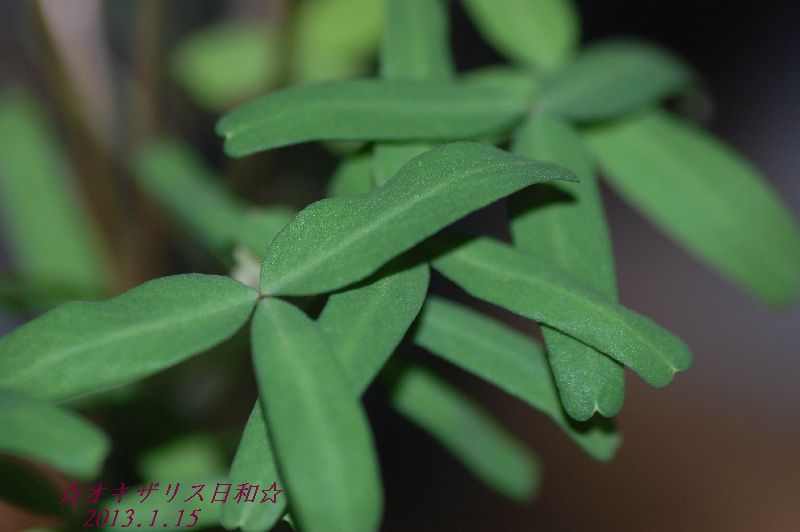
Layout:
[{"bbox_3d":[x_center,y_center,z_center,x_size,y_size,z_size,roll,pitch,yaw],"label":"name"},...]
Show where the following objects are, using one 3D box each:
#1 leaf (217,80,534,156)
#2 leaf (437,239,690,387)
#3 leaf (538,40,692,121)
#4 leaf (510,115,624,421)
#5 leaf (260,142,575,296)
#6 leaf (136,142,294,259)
[{"bbox_3d":[-0.002,-0.017,0.348,0.037,0.004,0.009,-4,41,-14],"label":"leaf"},{"bbox_3d":[0.017,0.005,0.338,0.032,0.004,0.009,25,46,14],"label":"leaf"},{"bbox_3d":[0.027,-0.023,0.366,0.009,0.004,0.029,29,29,30],"label":"leaf"},{"bbox_3d":[0.019,0.000,0.344,0.011,0.004,0.037,-7,66,-2],"label":"leaf"},{"bbox_3d":[0.002,-0.005,0.332,0.036,0.005,0.011,-23,49,-5],"label":"leaf"},{"bbox_3d":[-0.023,-0.008,0.361,0.009,0.004,0.026,-22,38,-27],"label":"leaf"}]

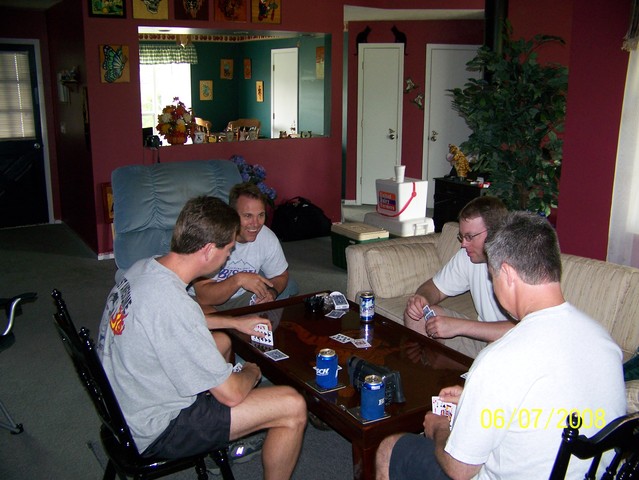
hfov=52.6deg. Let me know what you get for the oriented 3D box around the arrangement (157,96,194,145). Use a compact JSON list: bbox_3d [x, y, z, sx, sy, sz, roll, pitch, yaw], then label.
[{"bbox_3d":[-1.373,-1.139,6.153,0.324,0.446,0.283,-8,16,-30],"label":"arrangement"}]

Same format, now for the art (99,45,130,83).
[{"bbox_3d":[-1.776,-1.522,5.615,0.270,0.325,0.030,-8,15,-33],"label":"art"}]

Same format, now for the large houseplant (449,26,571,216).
[{"bbox_3d":[1.450,-0.617,4.862,0.920,1.980,0.900,-8,15,-33],"label":"large houseplant"}]

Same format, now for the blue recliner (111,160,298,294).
[{"bbox_3d":[-0.690,0.102,3.812,0.880,1.030,0.960,-8,15,-33],"label":"blue recliner"}]

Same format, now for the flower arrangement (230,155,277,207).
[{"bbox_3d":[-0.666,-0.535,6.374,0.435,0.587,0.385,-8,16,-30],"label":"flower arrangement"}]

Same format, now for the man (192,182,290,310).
[{"bbox_3d":[-0.432,0.217,3.249,0.580,1.050,0.780,-7,14,-29],"label":"man"}]

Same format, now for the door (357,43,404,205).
[{"bbox_3d":[0.793,-1.471,8.417,0.577,2.086,0.091,3,14,11],"label":"door"}]

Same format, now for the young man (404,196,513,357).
[{"bbox_3d":[0.807,0.348,3.005,0.739,1.134,0.567,-8,16,-28],"label":"young man"}]

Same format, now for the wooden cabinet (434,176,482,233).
[{"bbox_3d":[1.313,-0.142,5.560,0.420,0.750,0.537,-8,15,-33],"label":"wooden cabinet"}]

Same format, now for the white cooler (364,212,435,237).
[{"bbox_3d":[0.731,-0.022,6.021,0.364,0.415,0.618,-8,16,-30],"label":"white cooler"}]

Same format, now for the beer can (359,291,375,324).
[{"bbox_3d":[0.218,0.299,2.895,0.066,0.122,0.066,0,12,0],"label":"beer can"}]

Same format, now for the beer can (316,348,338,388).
[{"bbox_3d":[0.028,0.463,2.350,0.074,0.124,0.074,0,14,0],"label":"beer can"}]

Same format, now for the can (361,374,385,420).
[{"bbox_3d":[0.166,0.491,2.023,0.076,0.126,0.076,0,12,0],"label":"can"}]

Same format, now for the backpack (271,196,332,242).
[{"bbox_3d":[-0.206,-0.237,6.885,0.608,0.415,0.294,-8,16,-30],"label":"backpack"}]

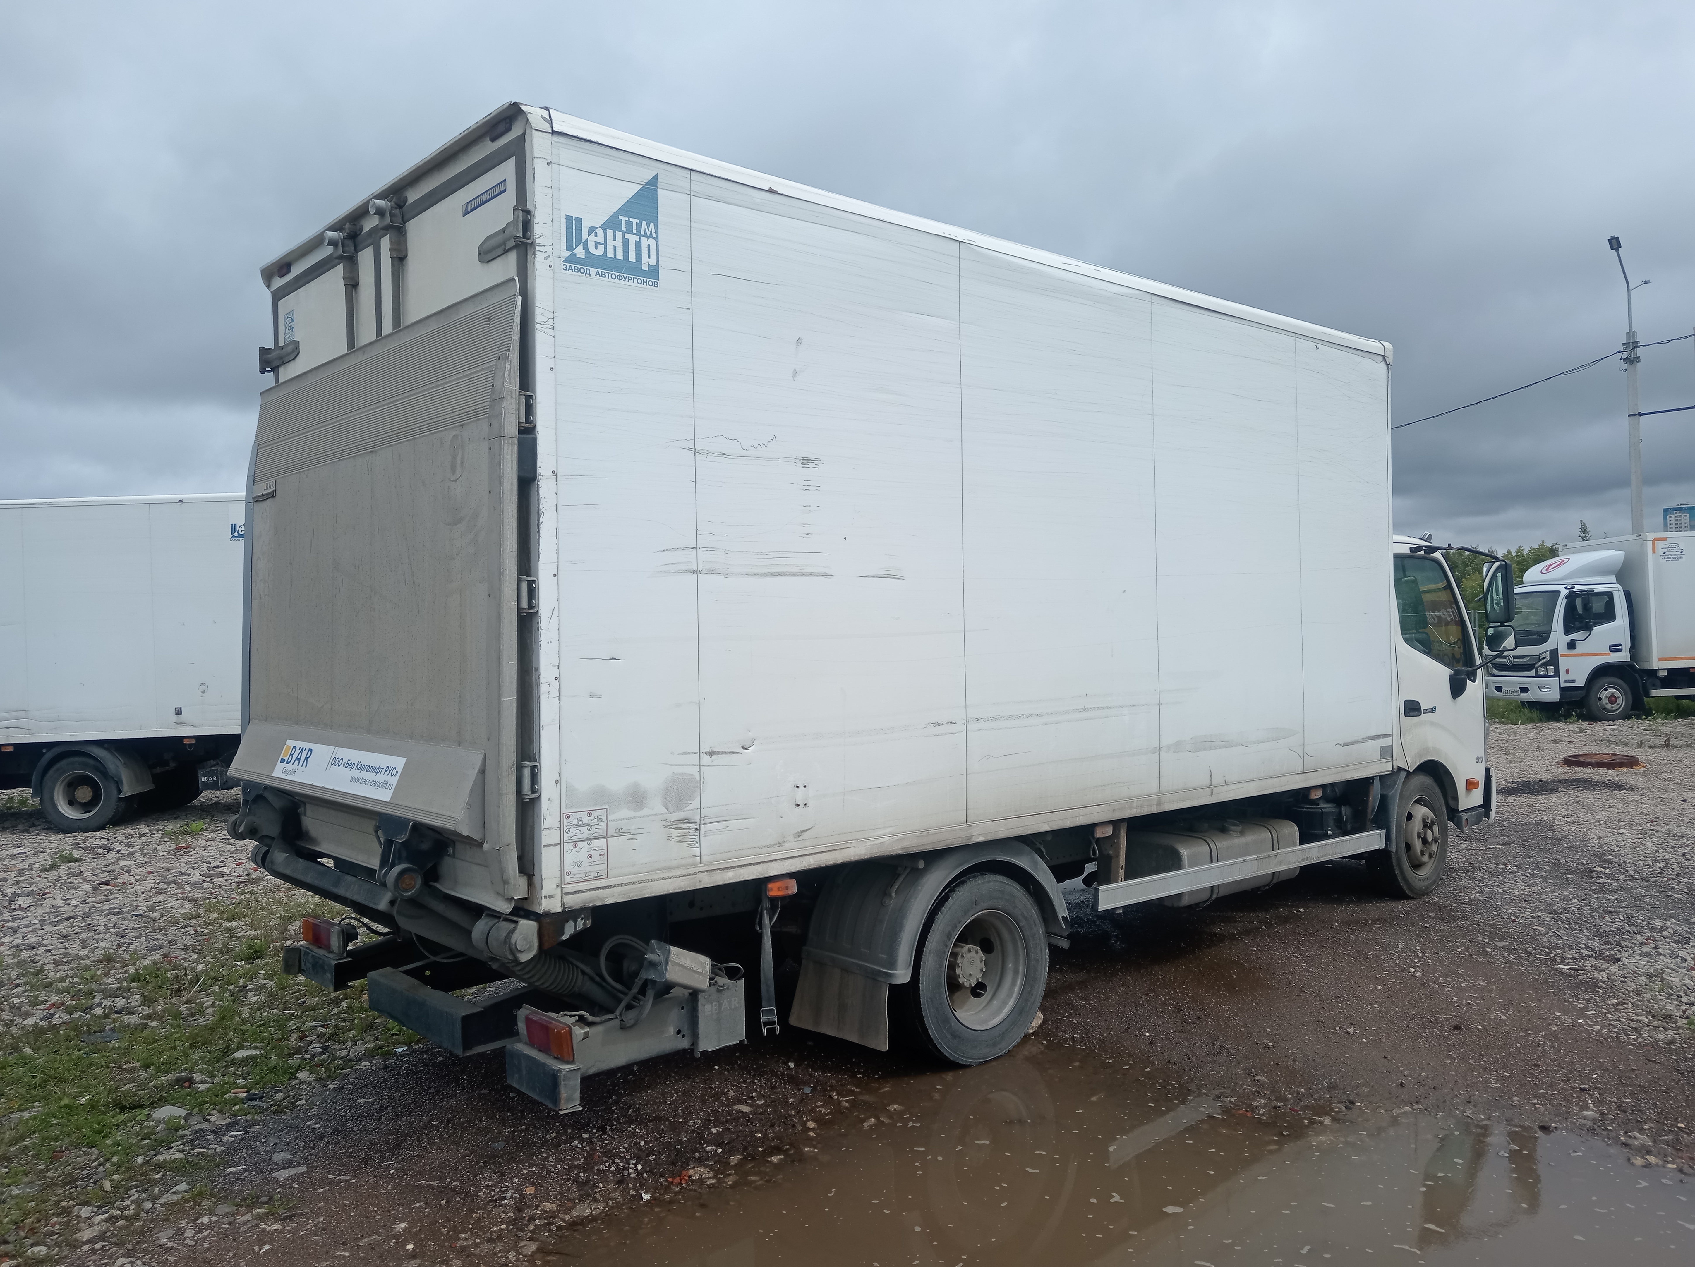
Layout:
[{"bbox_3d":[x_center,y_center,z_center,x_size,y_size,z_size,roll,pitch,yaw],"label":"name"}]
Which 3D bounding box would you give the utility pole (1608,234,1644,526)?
[{"bbox_3d":[16.400,-3.600,27.700,0.750,9.600,1.000,-2,0,24],"label":"utility pole"}]

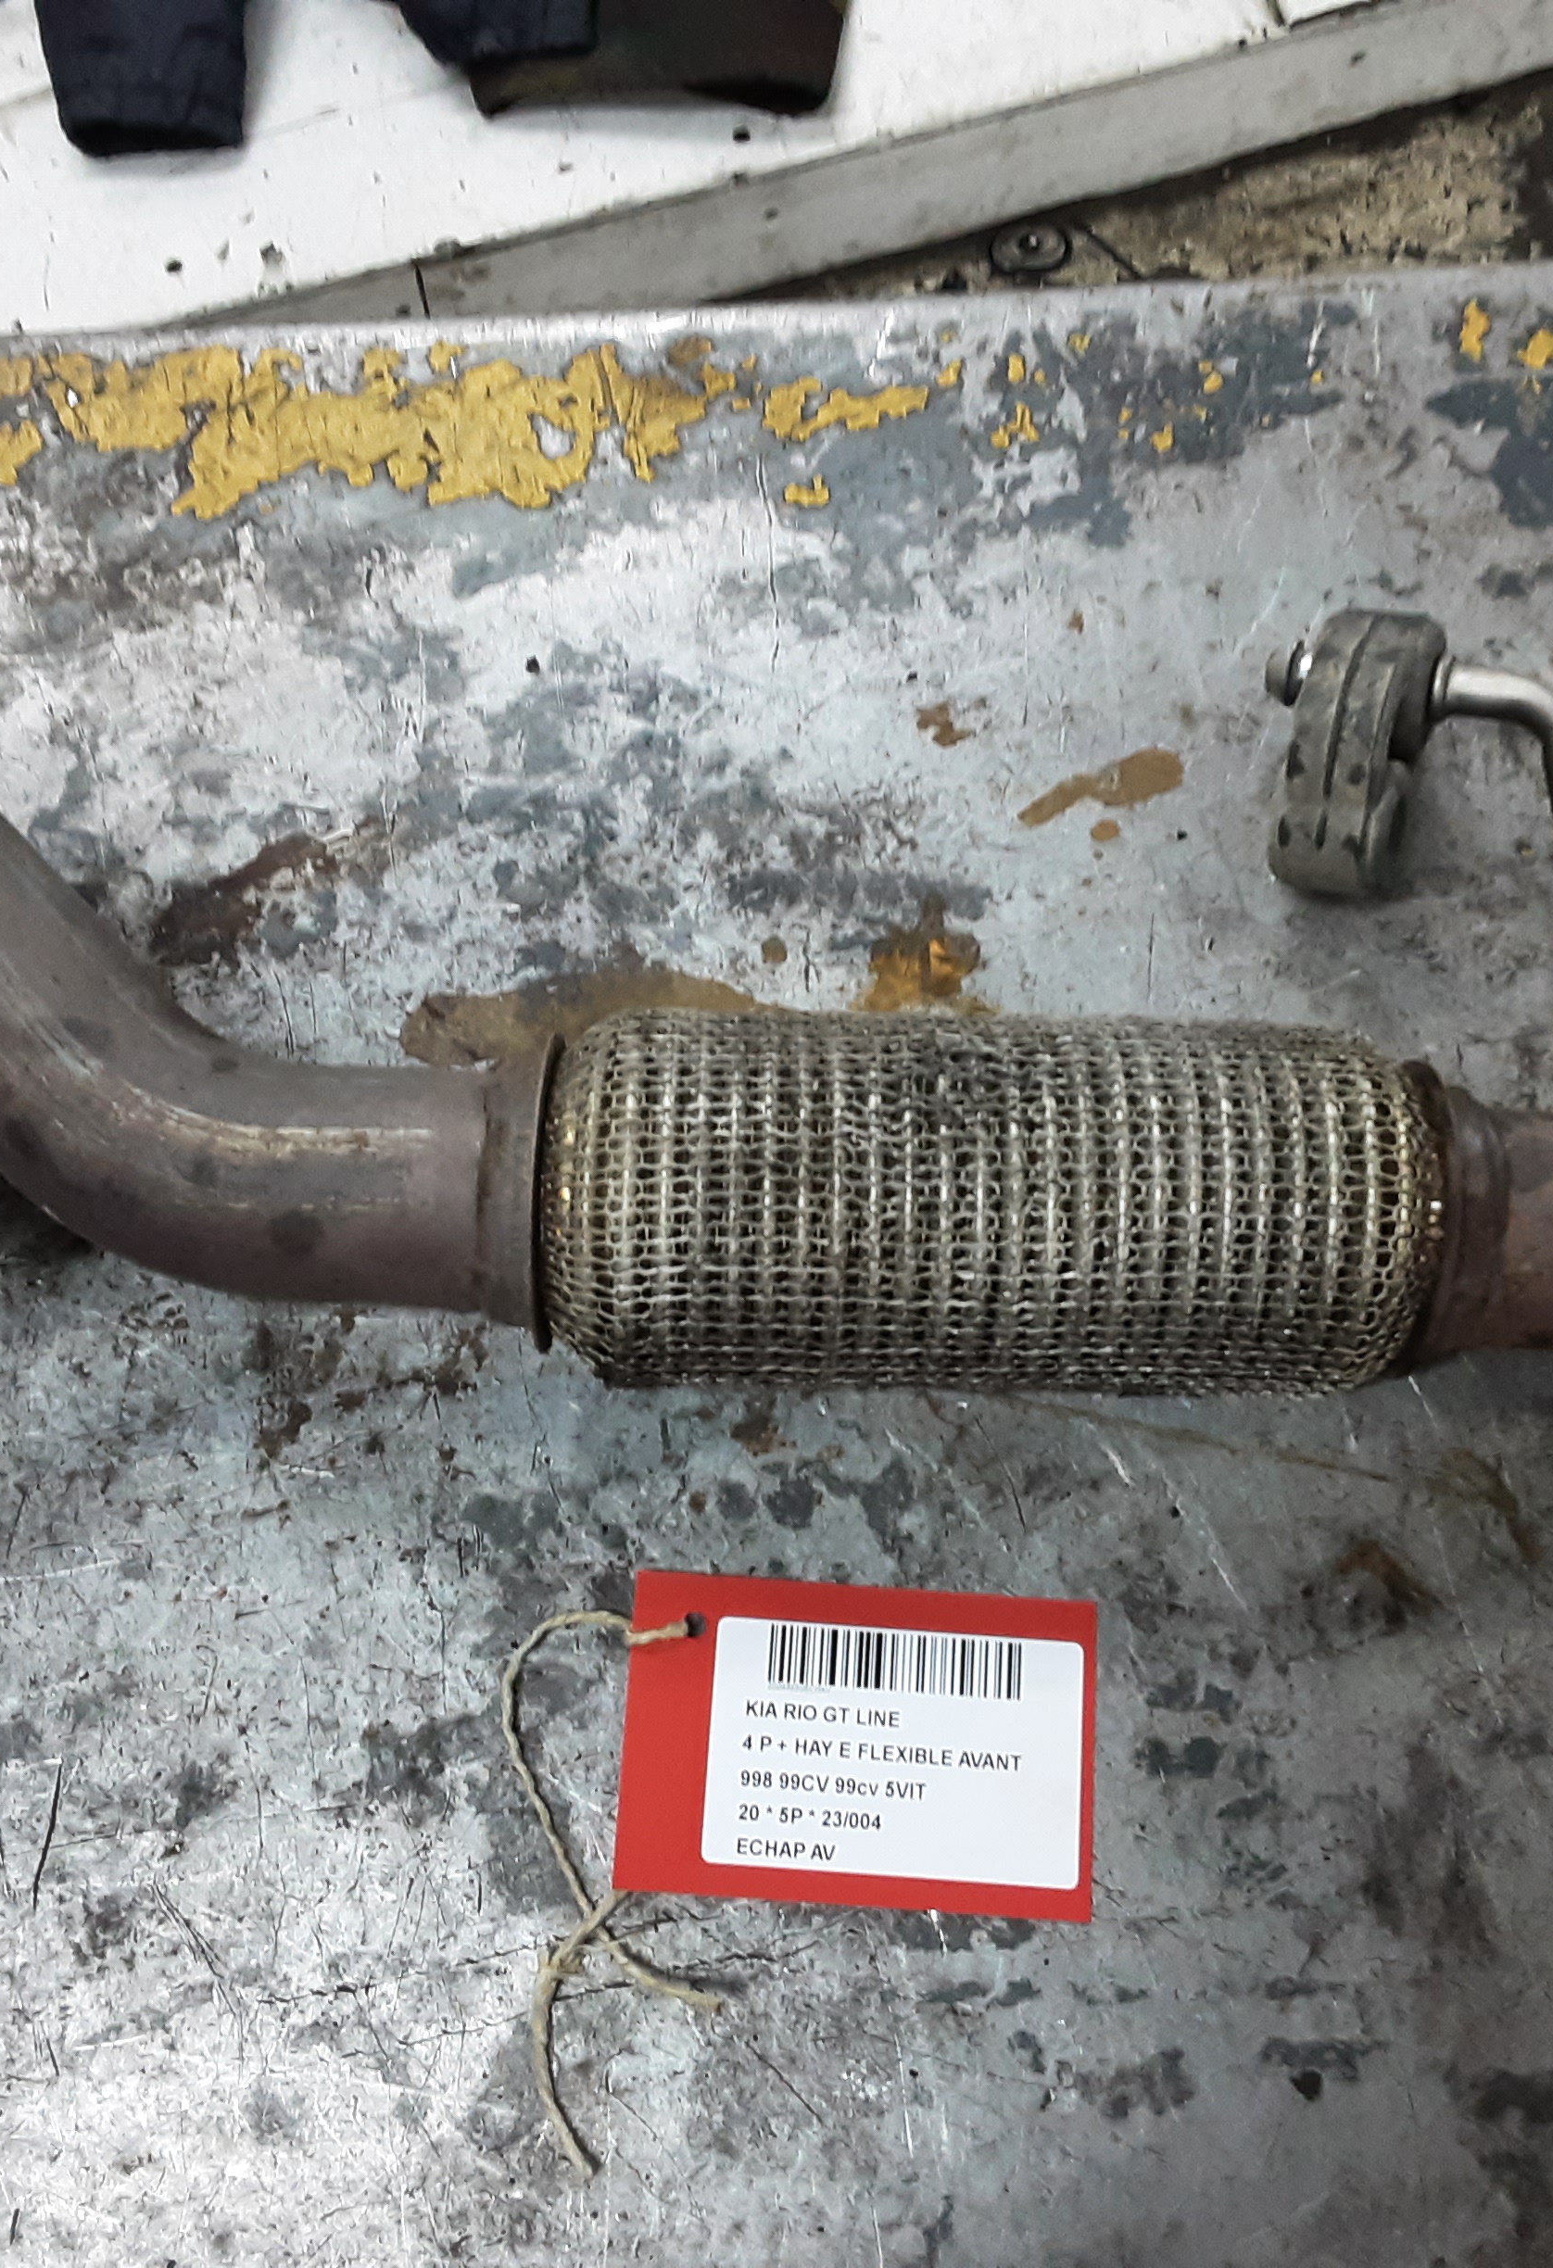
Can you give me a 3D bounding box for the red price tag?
[{"bbox_3d":[0.018,0.131,0.507,0.102,0.002,0.067,4,71,0],"label":"red price tag"}]

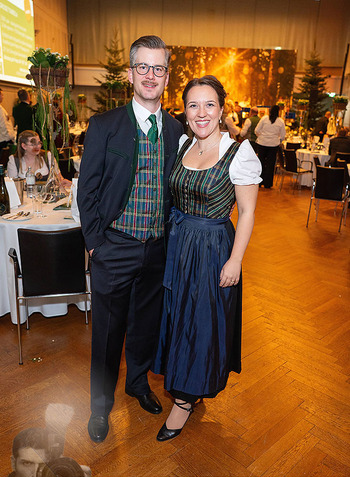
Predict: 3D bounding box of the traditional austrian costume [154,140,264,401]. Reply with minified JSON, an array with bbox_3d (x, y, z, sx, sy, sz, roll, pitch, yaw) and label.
[{"bbox_3d":[0.114,0.163,2.037,0.470,1.310,0.410,8,18,19],"label":"traditional austrian costume"}]

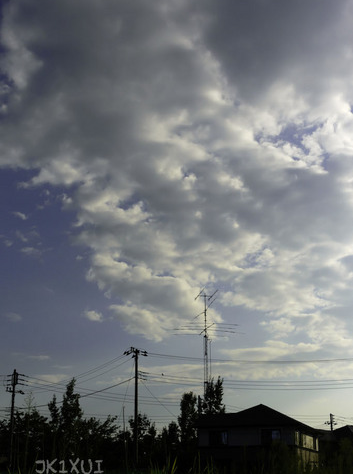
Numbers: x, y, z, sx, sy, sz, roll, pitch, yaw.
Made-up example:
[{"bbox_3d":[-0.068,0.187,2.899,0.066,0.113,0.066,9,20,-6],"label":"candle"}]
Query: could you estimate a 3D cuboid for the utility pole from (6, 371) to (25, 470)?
[{"bbox_3d":[-17.077,19.860,75.181,1.850,12.000,0.900,0,-18,0],"label":"utility pole"}]

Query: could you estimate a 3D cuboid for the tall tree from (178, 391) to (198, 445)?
[{"bbox_3d":[1.415,22.515,81.005,2.400,10.257,2.400,0,-18,0],"label":"tall tree"}]

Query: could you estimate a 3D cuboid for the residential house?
[{"bbox_3d":[9.005,22.135,77.353,11.000,8.600,12.800,-7,-19,20],"label":"residential house"}]

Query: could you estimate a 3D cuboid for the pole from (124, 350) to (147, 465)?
[{"bbox_3d":[-3.414,15.518,62.181,1.900,12.000,0.900,0,-18,0],"label":"pole"}]

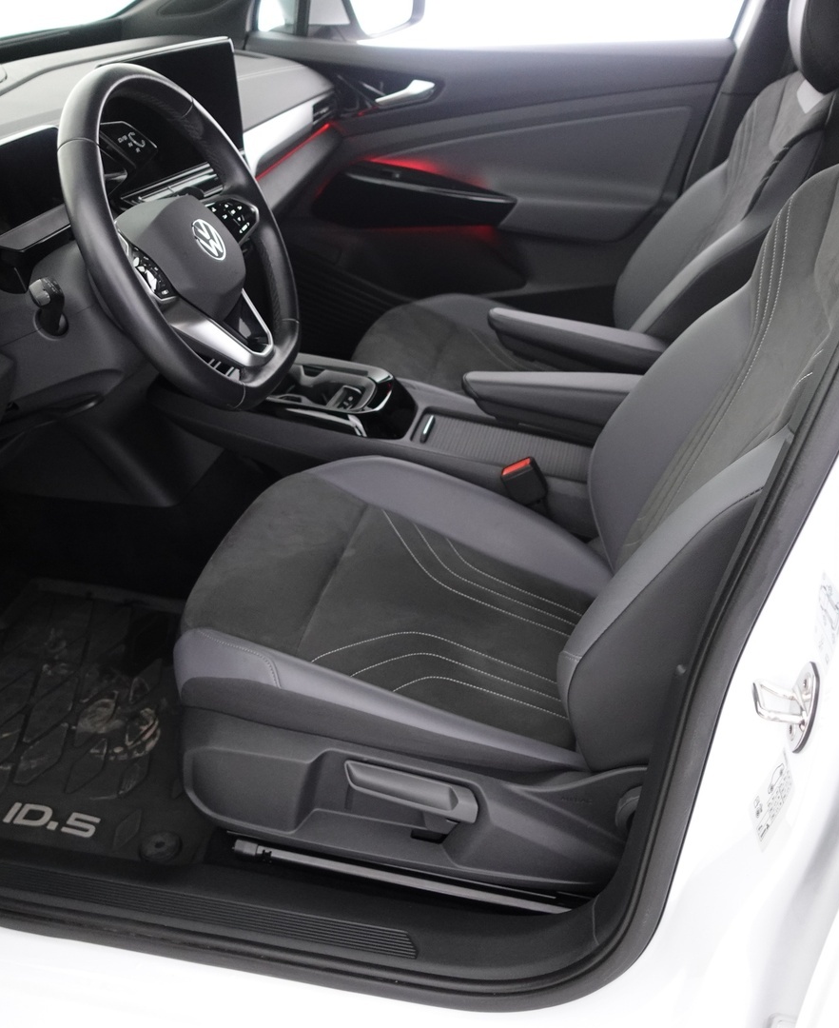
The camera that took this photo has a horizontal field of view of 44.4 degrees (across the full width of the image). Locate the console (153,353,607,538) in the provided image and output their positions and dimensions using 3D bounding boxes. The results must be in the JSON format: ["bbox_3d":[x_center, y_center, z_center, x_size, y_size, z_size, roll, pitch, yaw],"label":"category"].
[{"bbox_3d":[-0.032,-0.118,1.584,0.760,0.200,0.220,9,32,9],"label":"console"}]

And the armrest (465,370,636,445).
[{"bbox_3d":[0.211,-0.141,1.371,0.320,0.085,0.060,2,31,13],"label":"armrest"}]

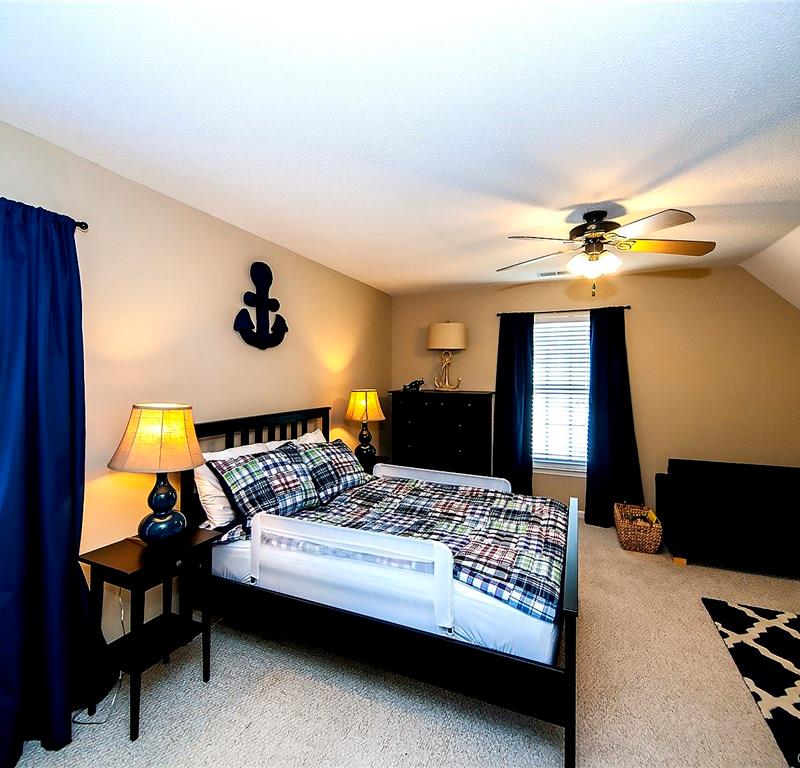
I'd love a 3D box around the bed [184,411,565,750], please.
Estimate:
[{"bbox_3d":[-0.012,0.830,2.501,2.010,1.204,1.460,1,1,23],"label":"bed"}]

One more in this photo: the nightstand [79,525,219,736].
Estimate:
[{"bbox_3d":[-1.126,1.089,1.899,0.352,0.705,0.455,1,1,26],"label":"nightstand"}]

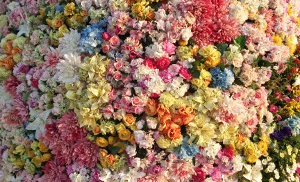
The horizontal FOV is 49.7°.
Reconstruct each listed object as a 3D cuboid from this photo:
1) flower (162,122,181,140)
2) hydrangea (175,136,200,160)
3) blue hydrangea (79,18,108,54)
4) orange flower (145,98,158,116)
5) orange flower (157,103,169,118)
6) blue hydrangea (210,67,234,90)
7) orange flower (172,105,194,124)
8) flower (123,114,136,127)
[{"bbox_3d":[0.099,0.181,1.487,0.083,0.083,0.062,0,5,-3],"label":"flower"},{"bbox_3d":[0.175,0.264,1.513,0.122,0.112,0.099,0,8,-6],"label":"hydrangea"},{"bbox_3d":[-0.273,-0.268,1.560,0.140,0.165,0.125,-1,-14,12],"label":"blue hydrangea"},{"bbox_3d":[0.007,0.071,1.479,0.070,0.082,0.060,-1,0,0],"label":"orange flower"},{"bbox_3d":[0.057,0.089,1.480,0.066,0.070,0.055,-1,1,-2],"label":"orange flower"},{"bbox_3d":[0.344,-0.059,1.533,0.114,0.104,0.093,0,-5,-14],"label":"blue hydrangea"},{"bbox_3d":[0.154,0.113,1.487,0.101,0.092,0.072,0,2,-6],"label":"orange flower"},{"bbox_3d":[-0.094,0.136,1.486,0.064,0.064,0.048,-1,3,5],"label":"flower"}]

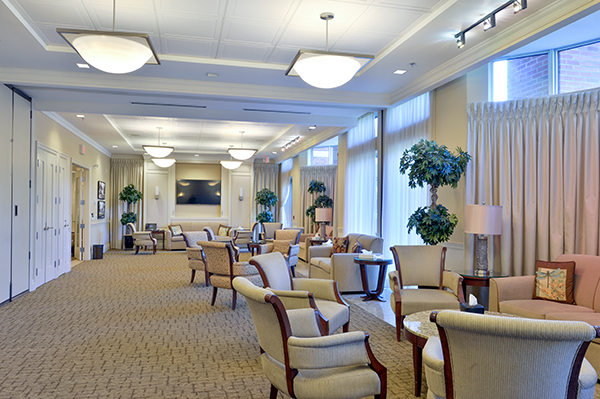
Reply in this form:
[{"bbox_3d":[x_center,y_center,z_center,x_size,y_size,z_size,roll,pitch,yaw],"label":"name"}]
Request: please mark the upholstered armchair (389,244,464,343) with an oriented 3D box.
[{"bbox_3d":[1.354,0.987,4.709,0.700,0.900,0.730,0,-1,5],"label":"upholstered armchair"}]

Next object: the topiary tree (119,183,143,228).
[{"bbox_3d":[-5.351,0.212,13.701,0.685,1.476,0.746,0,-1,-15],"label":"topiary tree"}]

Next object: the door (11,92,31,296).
[{"bbox_3d":[-4.090,-0.031,6.321,0.080,2.900,0.700,0,-1,-14],"label":"door"}]

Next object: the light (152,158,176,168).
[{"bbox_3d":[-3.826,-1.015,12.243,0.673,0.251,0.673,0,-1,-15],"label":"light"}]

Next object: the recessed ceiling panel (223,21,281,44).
[{"bbox_3d":[-0.495,-1.715,4.448,0.580,0.040,0.580,0,-1,-14],"label":"recessed ceiling panel"}]

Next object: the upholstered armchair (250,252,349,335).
[{"bbox_3d":[-0.003,0.967,3.979,0.779,0.865,0.660,0,-1,23],"label":"upholstered armchair"}]

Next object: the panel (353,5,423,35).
[{"bbox_3d":[0.847,-1.744,4.222,0.554,0.040,0.554,0,-1,-15],"label":"panel"}]

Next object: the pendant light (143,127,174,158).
[{"bbox_3d":[-3.181,-1.274,9.824,0.695,0.685,0.695,0,-1,-15],"label":"pendant light"}]

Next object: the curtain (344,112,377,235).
[{"bbox_3d":[1.192,-0.037,8.659,0.120,3.040,1.580,0,-1,-14],"label":"curtain"}]

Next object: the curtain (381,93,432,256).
[{"bbox_3d":[1.578,-0.015,6.528,0.132,2.930,1.478,0,-1,-15],"label":"curtain"}]

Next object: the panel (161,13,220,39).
[{"bbox_3d":[-1.089,-1.720,4.304,0.580,0.040,0.580,0,-1,-14],"label":"panel"}]

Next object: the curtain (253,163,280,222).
[{"bbox_3d":[-1.156,0.174,14.980,0.924,2.891,0.172,0,-1,-15],"label":"curtain"}]

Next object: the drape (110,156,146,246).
[{"bbox_3d":[-5.571,0.140,14.009,1.028,2.953,0.151,0,-1,-15],"label":"drape"}]

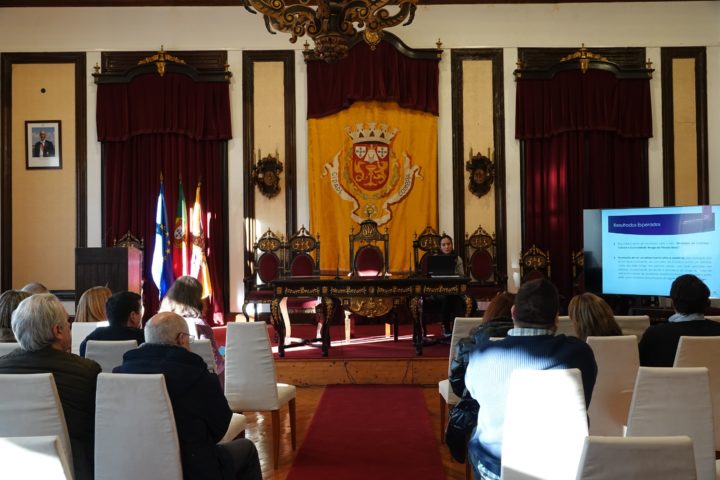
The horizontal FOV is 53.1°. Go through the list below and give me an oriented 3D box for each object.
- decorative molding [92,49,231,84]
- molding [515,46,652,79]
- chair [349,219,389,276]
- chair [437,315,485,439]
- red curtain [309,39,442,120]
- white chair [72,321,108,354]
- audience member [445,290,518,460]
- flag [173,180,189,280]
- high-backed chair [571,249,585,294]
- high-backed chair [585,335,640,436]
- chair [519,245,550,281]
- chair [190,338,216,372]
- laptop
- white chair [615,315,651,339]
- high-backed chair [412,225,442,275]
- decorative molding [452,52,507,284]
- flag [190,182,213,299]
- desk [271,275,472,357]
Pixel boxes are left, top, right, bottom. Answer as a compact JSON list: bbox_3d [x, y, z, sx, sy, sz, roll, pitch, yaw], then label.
[{"bbox_3d":[-3.311,-2.926,12.070,2.250,0.570,0.250,0,-1,1],"label":"decorative molding"},{"bbox_3d":[3.442,-2.726,11.129,2.143,0.509,0.270,-1,-1,-1],"label":"molding"},{"bbox_3d":[0.126,0.501,9.054,0.600,1.532,0.600,-1,-1,2],"label":"chair"},{"bbox_3d":[0.806,1.025,5.074,0.440,0.990,0.560,-1,-1,3],"label":"chair"},{"bbox_3d":[0.196,-2.472,11.070,2.044,1.229,0.270,-1,-1,-1],"label":"red curtain"},{"bbox_3d":[-1.764,1.042,5.030,0.450,0.985,0.550,-1,-1,3],"label":"white chair"},{"bbox_3d":[0.786,0.907,4.189,0.560,1.210,0.780,-1,-1,2],"label":"audience member"},{"bbox_3d":[-2.892,-0.008,11.600,0.300,1.900,0.250,0,-1,1],"label":"flag"},{"bbox_3d":[3.346,0.807,10.150,0.590,1.473,0.600,-1,-1,2],"label":"high-backed chair"},{"bbox_3d":[1.353,1.010,4.020,0.440,0.990,0.560,-1,-1,-1],"label":"high-backed chair"},{"bbox_3d":[2.565,0.815,10.174,0.590,1.473,0.600,-1,-1,2],"label":"chair"},{"bbox_3d":[-0.908,1.021,4.066,0.440,0.960,0.530,-1,-1,2],"label":"chair"},{"bbox_3d":[0.951,0.305,8.477,0.335,0.225,0.290,-1,-1,-1],"label":"laptop"},{"bbox_3d":[1.865,1.015,5.100,0.440,0.990,0.560,-1,-1,2],"label":"white chair"},{"bbox_3d":[0.985,0.570,9.150,0.680,1.430,0.650,0,-1,-17],"label":"high-backed chair"},{"bbox_3d":[1.849,-1.056,11.197,0.820,3.866,0.090,-1,-1,-1],"label":"decorative molding"},{"bbox_3d":[-2.344,0.063,10.735,0.360,1.820,0.300,-1,-1,2],"label":"flag"},{"bbox_3d":[0.122,0.850,8.310,2.179,0.848,1.050,-1,-1,-1],"label":"desk"}]

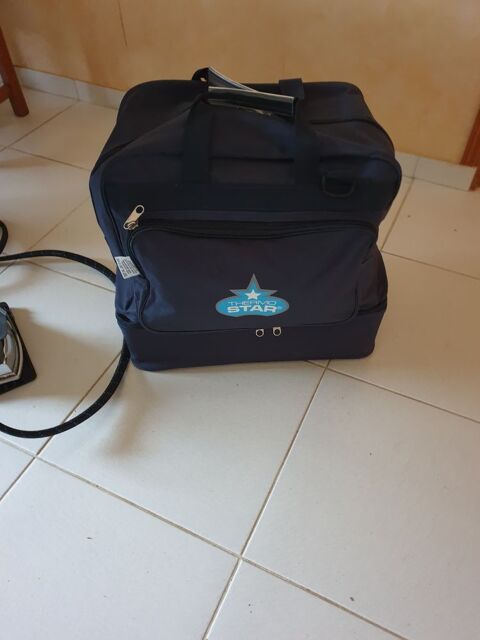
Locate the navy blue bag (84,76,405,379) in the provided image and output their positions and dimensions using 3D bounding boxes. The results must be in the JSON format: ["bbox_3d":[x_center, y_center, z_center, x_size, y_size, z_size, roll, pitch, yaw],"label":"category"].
[{"bbox_3d":[0.011,-0.155,0.887,0.456,0.464,0.256,-3,49,-2],"label":"navy blue bag"}]

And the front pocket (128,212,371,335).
[{"bbox_3d":[0.020,-0.073,0.814,0.384,0.236,0.044,-3,49,-2],"label":"front pocket"}]

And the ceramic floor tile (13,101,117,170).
[{"bbox_3d":[-0.474,-0.624,1.619,0.400,0.010,0.392,19,51,17],"label":"ceramic floor tile"}]

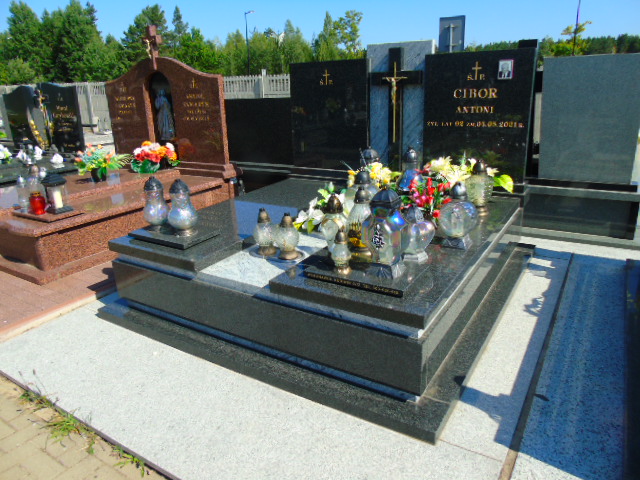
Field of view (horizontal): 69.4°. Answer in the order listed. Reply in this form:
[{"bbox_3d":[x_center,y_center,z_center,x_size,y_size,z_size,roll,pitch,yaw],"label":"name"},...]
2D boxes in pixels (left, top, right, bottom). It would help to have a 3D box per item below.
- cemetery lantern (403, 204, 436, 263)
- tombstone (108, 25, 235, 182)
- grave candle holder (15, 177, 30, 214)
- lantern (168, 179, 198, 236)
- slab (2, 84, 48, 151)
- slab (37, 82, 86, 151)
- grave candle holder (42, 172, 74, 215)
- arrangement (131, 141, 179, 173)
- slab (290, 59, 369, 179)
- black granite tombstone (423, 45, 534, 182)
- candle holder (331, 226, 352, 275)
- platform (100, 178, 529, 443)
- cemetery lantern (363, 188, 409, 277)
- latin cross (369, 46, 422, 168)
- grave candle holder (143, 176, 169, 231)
[{"bbox_3d":[0.457,-0.038,2.172,0.165,0.247,0.125,11,23,35],"label":"cemetery lantern"},{"bbox_3d":[-1.731,-1.517,5.099,1.900,1.530,0.260,9,22,31],"label":"tombstone"},{"bbox_3d":[-2.557,-0.390,3.949,0.100,0.295,0.100,9,21,31],"label":"grave candle holder"},{"bbox_3d":[-0.798,-0.193,2.681,0.165,0.316,0.165,9,22,31],"label":"lantern"},{"bbox_3d":[-4.522,-1.861,7.112,0.930,0.950,0.100,9,21,31],"label":"slab"},{"bbox_3d":[-3.362,-1.617,6.147,0.790,0.920,0.090,9,22,31],"label":"slab"},{"bbox_3d":[-2.222,-0.394,3.892,0.175,0.305,0.165,9,21,31],"label":"grave candle holder"},{"bbox_3d":[-1.948,-0.973,5.415,0.460,0.335,0.360,9,21,31],"label":"arrangement"},{"bbox_3d":[0.100,-1.125,4.222,0.800,0.952,0.080,9,21,31],"label":"slab"},{"bbox_3d":[1.130,-0.885,3.349,0.760,0.908,0.090,9,22,31],"label":"black granite tombstone"},{"bbox_3d":[0.095,0.044,2.044,0.095,0.202,0.095,-2,19,1],"label":"candle holder"},{"bbox_3d":[0.091,0.100,3.050,2.138,0.484,2.120,9,22,31],"label":"platform"},{"bbox_3d":[0.306,-0.044,2.159,0.185,0.401,0.170,9,21,31],"label":"cemetery lantern"},{"bbox_3d":[0.640,-1.067,3.881,0.475,1.012,0.075,9,21,31],"label":"latin cross"},{"bbox_3d":[-1.000,-0.224,2.806,0.160,0.312,0.160,9,22,31],"label":"grave candle holder"}]

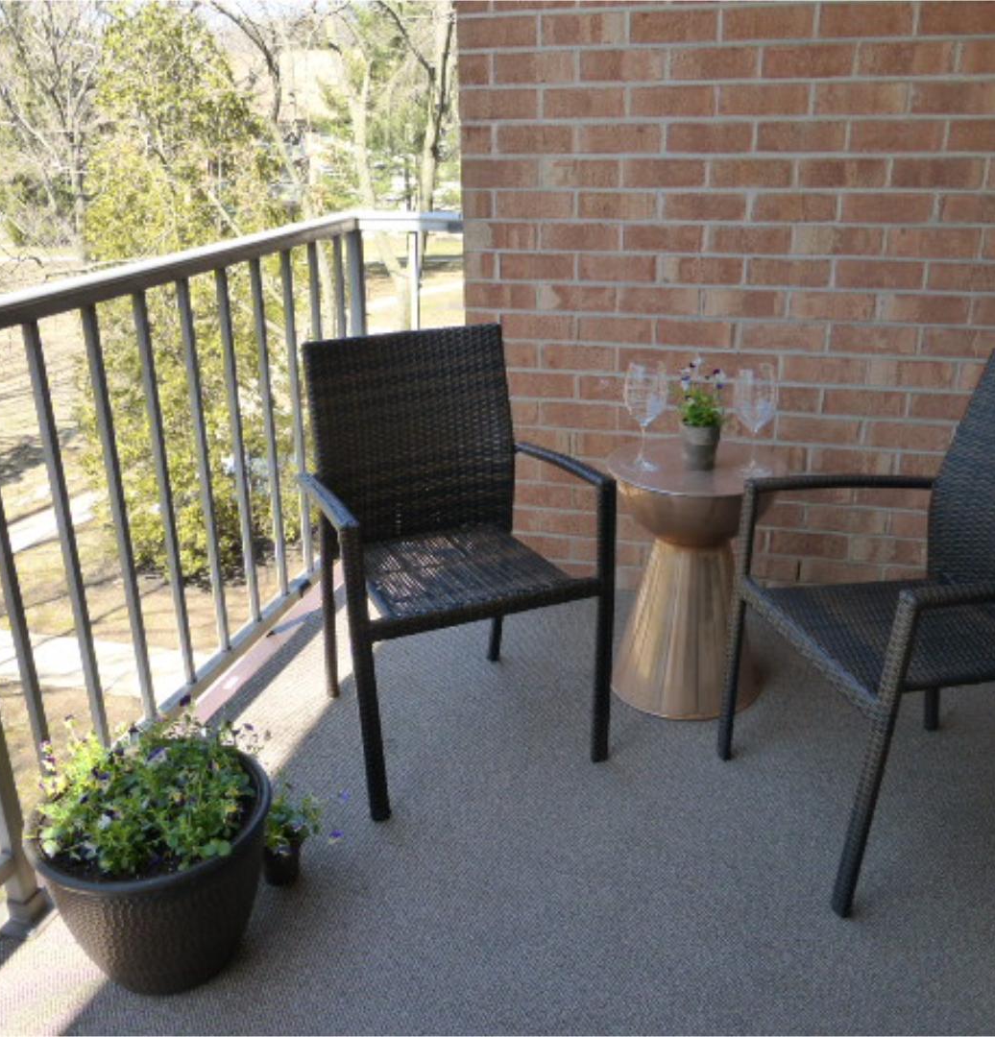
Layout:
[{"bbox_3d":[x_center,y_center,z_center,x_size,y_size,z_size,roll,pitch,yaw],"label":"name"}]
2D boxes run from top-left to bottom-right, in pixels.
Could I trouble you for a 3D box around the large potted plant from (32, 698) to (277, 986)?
[{"bbox_3d":[-0.546,0.529,1.616,0.380,0.390,0.380,-9,23,-21],"label":"large potted plant"}]

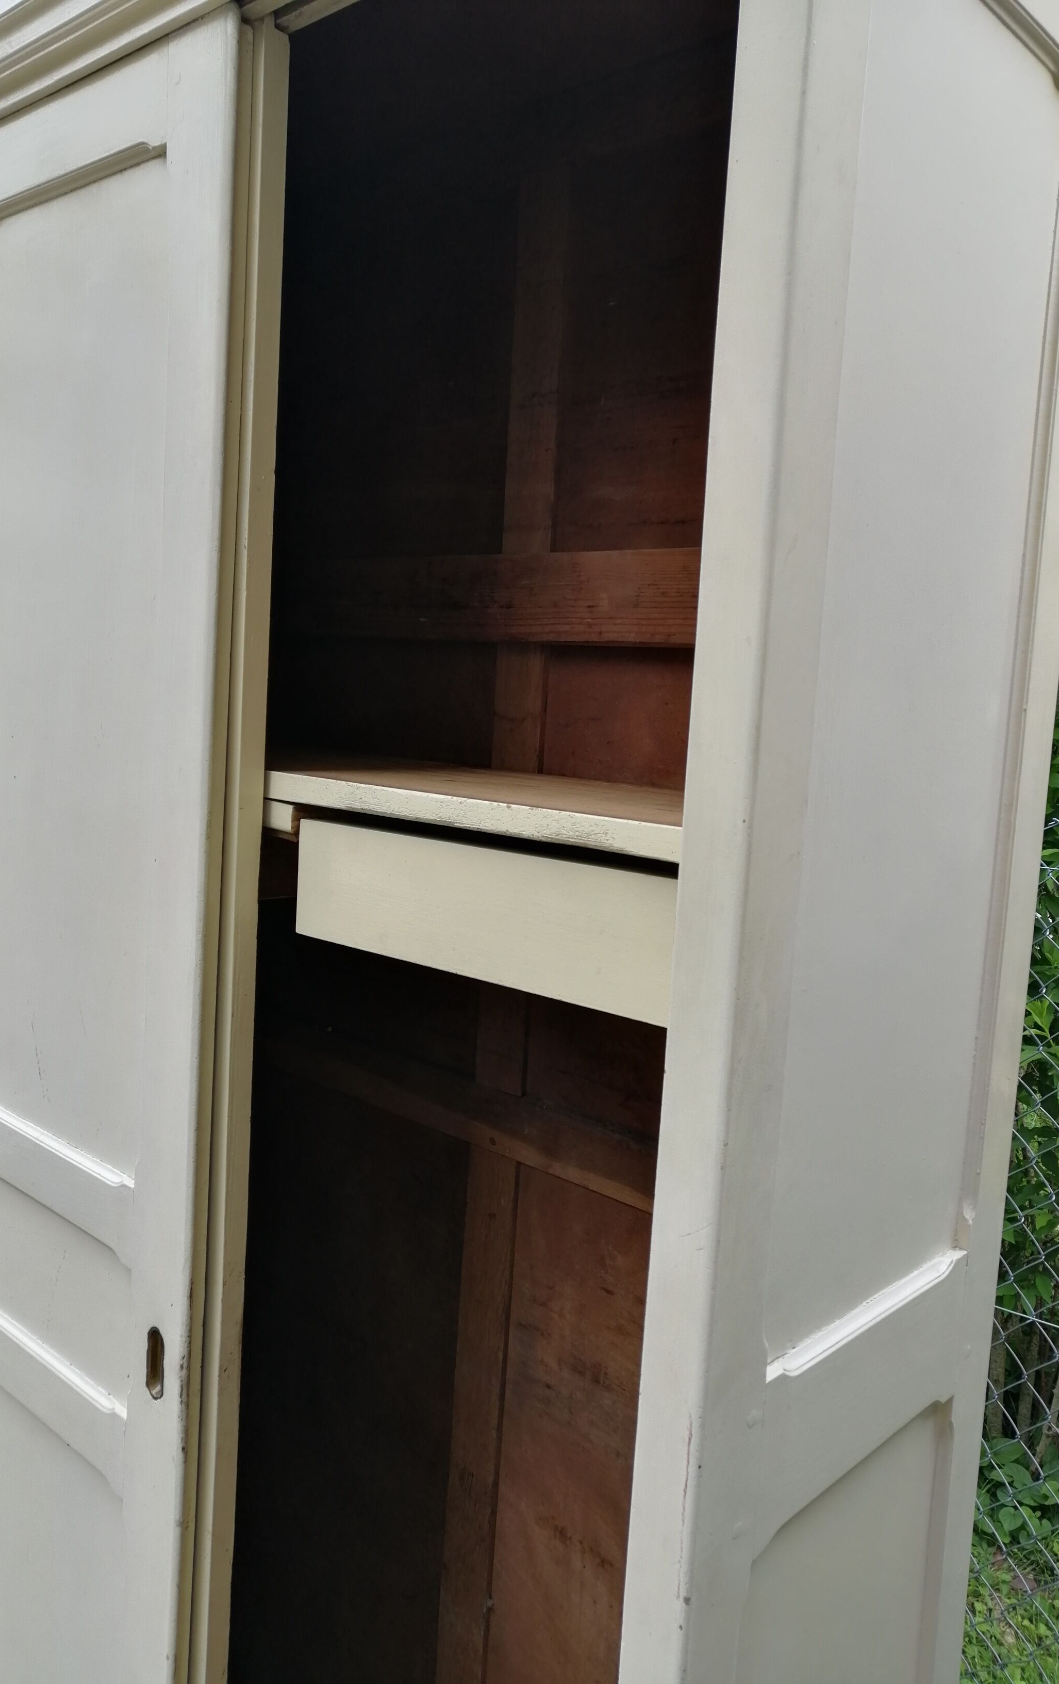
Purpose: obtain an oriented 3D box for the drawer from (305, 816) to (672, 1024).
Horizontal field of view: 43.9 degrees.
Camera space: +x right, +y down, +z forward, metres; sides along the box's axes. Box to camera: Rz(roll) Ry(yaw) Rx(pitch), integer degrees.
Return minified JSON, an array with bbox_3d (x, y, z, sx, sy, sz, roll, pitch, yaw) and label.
[{"bbox_3d":[0.062,0.048,1.136,0.426,0.103,0.323,9,8,41],"label":"drawer"}]

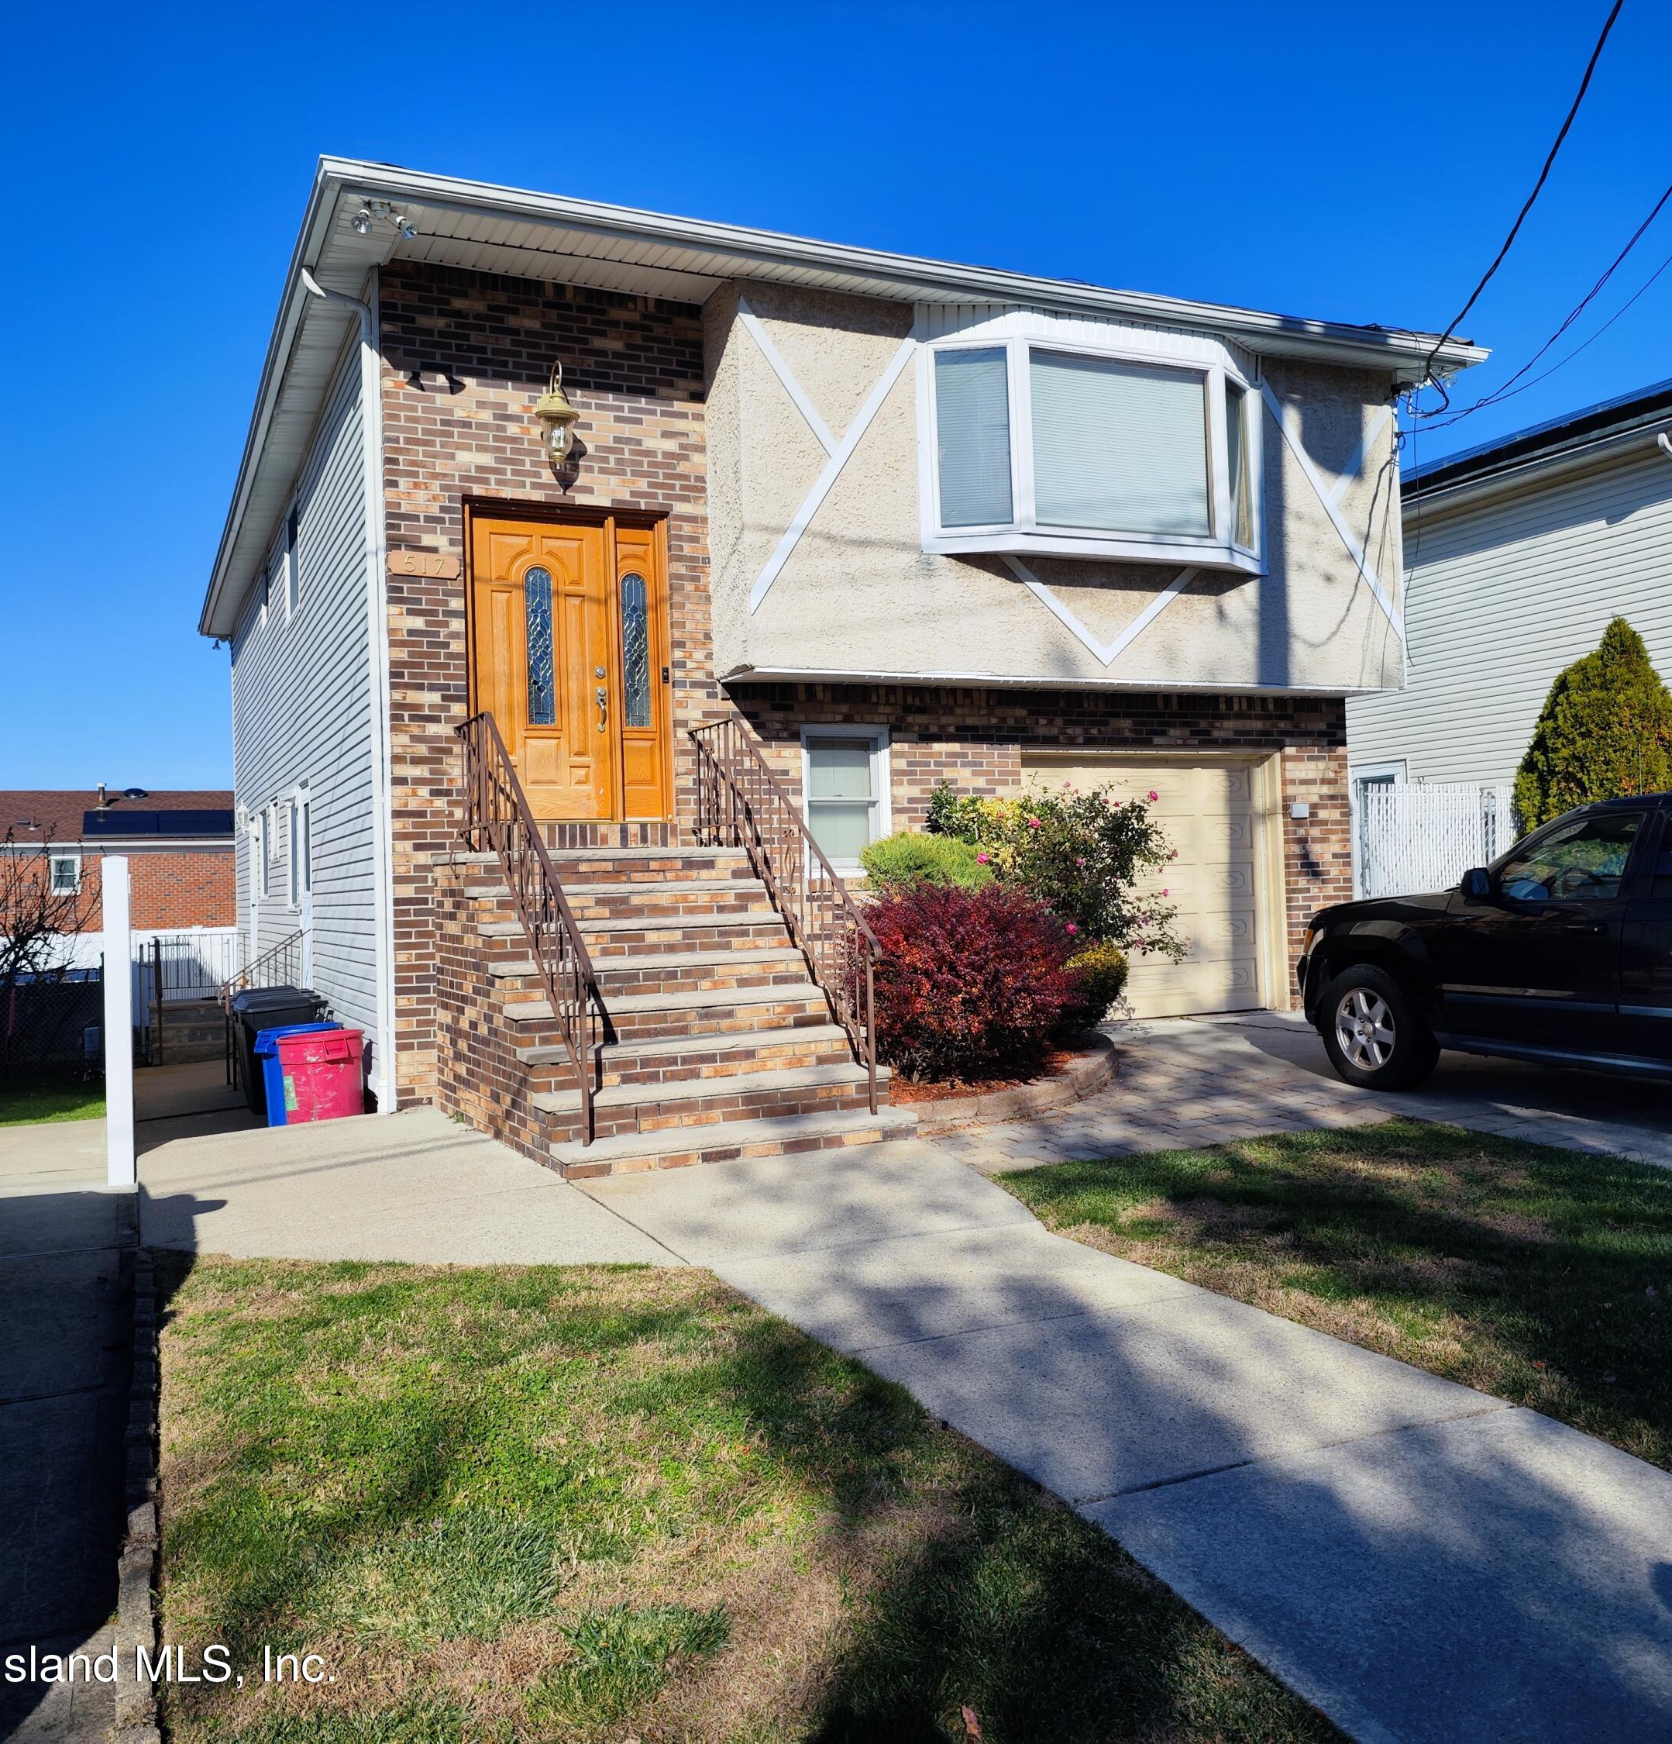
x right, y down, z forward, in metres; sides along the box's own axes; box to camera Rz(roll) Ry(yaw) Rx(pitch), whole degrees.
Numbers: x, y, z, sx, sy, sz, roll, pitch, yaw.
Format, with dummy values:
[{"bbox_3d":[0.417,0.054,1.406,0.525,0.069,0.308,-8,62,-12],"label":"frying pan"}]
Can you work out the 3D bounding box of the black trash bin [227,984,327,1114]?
[{"bbox_3d":[-4.170,1.315,11.594,0.680,0.930,0.600,-2,-1,-25],"label":"black trash bin"}]

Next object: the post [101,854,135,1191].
[{"bbox_3d":[-3.837,0.794,8.261,0.122,1.749,0.122,-2,-1,-25],"label":"post"}]

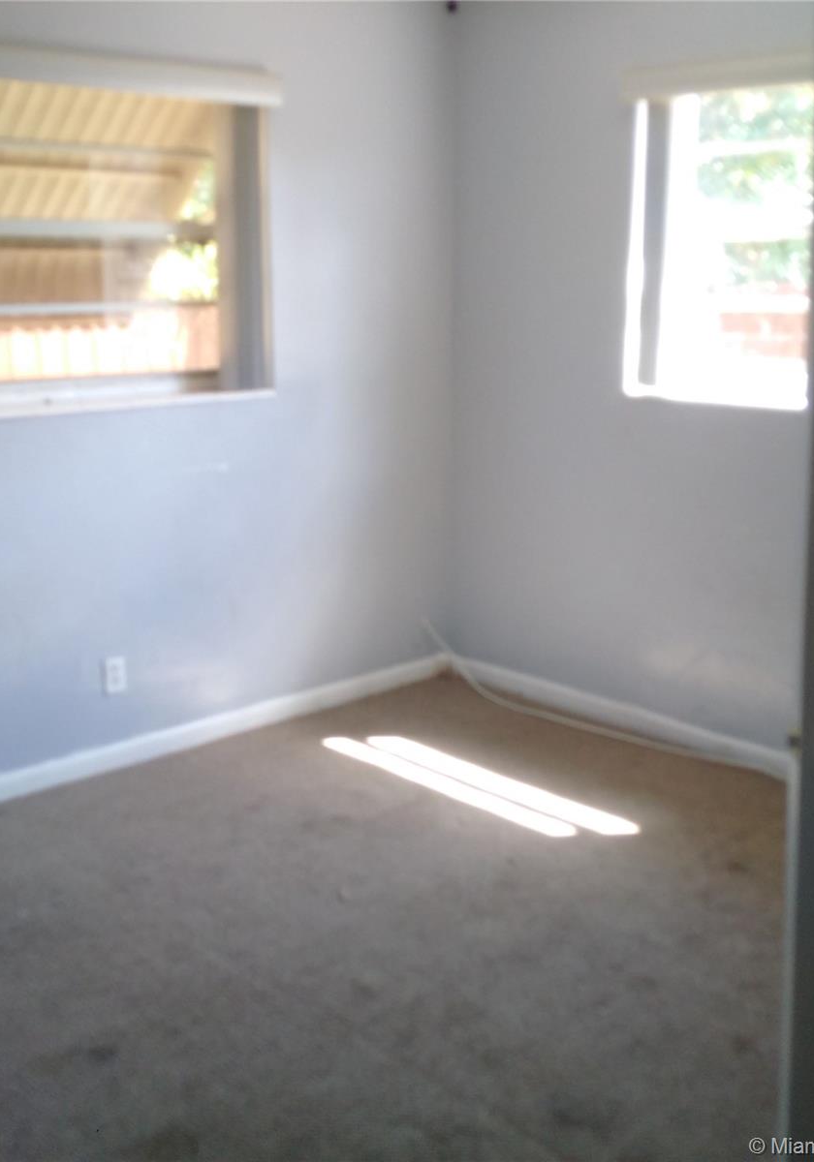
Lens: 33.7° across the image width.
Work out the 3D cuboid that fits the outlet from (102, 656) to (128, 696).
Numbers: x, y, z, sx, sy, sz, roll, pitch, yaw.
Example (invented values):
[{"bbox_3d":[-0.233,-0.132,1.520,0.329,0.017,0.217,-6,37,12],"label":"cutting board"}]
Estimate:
[{"bbox_3d":[-0.897,0.290,4.166,0.071,0.114,0.012,-12,19,-41],"label":"outlet"}]

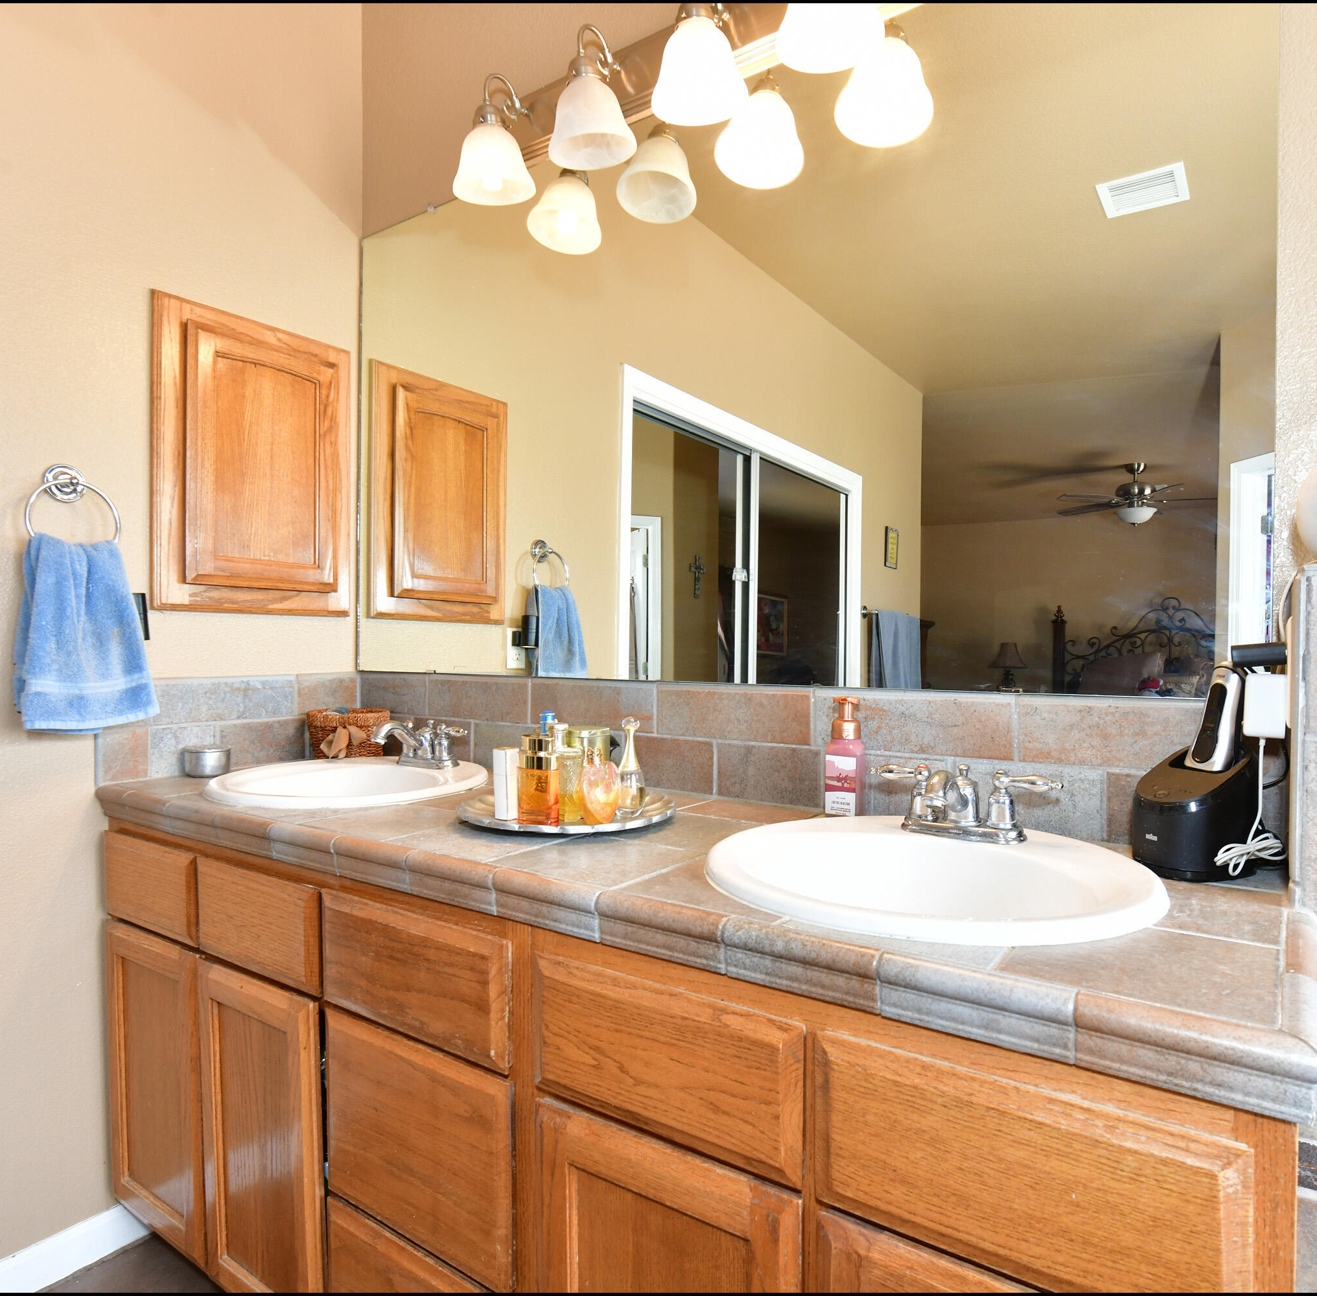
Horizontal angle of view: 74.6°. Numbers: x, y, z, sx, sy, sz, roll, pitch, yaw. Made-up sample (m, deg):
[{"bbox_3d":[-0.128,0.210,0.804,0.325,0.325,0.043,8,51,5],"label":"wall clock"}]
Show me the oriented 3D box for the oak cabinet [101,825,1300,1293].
[{"bbox_3d":[-0.139,0.734,1.340,1.798,0.829,0.545,0,0,35],"label":"oak cabinet"}]

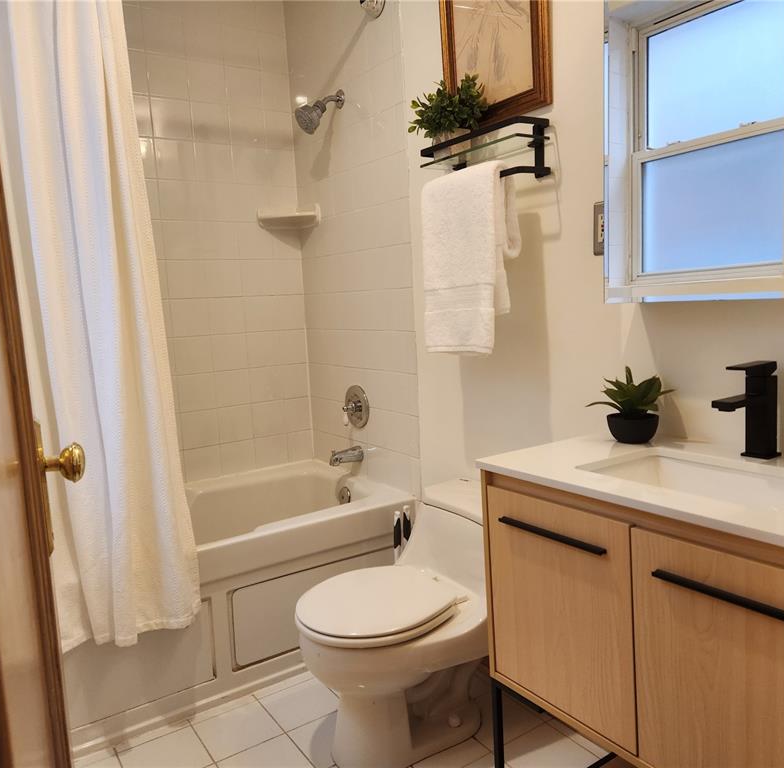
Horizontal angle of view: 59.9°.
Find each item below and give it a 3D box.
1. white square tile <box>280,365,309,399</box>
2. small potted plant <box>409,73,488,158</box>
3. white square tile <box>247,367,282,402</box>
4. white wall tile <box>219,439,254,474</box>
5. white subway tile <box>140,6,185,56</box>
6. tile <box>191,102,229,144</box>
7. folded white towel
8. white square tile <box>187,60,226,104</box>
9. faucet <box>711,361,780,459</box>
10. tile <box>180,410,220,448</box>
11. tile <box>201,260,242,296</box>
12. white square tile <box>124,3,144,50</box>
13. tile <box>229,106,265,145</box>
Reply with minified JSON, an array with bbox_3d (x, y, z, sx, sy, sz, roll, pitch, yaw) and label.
[{"bbox_3d":[-0.424,-0.015,2.999,0.125,0.149,0.010,-8,10,-35],"label":"white square tile"},{"bbox_3d":[0.163,-0.778,2.005,0.190,0.225,0.230,-8,9,-35],"label":"small potted plant"},{"bbox_3d":[-0.546,0.000,2.962,0.153,0.152,0.010,-8,9,-33],"label":"white square tile"},{"bbox_3d":[-0.648,0.309,2.873,0.151,0.128,0.010,-8,10,-35],"label":"white wall tile"},{"bbox_3d":[-0.869,-1.334,2.604,0.153,0.153,0.009,-8,9,-35],"label":"white subway tile"},{"bbox_3d":[-0.729,-1.051,2.740,0.153,0.152,0.010,-8,9,-33],"label":"tile"},{"bbox_3d":[0.230,-0.353,2.002,0.115,0.518,0.310,-8,9,-35],"label":"folded white towel"},{"bbox_3d":[-0.734,-1.198,2.711,0.153,0.152,0.010,-8,9,-35],"label":"white square tile"},{"bbox_3d":[0.695,0.059,1.334,0.174,0.191,0.051,-8,10,-35],"label":"faucet"},{"bbox_3d":[-0.794,0.190,2.812,0.153,0.153,0.009,-8,9,-35],"label":"tile"},{"bbox_3d":[-0.697,-0.438,2.817,0.153,0.153,0.009,-8,9,-35],"label":"tile"},{"bbox_3d":[-0.994,-1.314,2.512,0.153,0.152,0.010,-8,9,-35],"label":"white square tile"},{"bbox_3d":[-0.600,-1.064,2.820,0.153,0.152,0.010,-8,9,-35],"label":"tile"}]

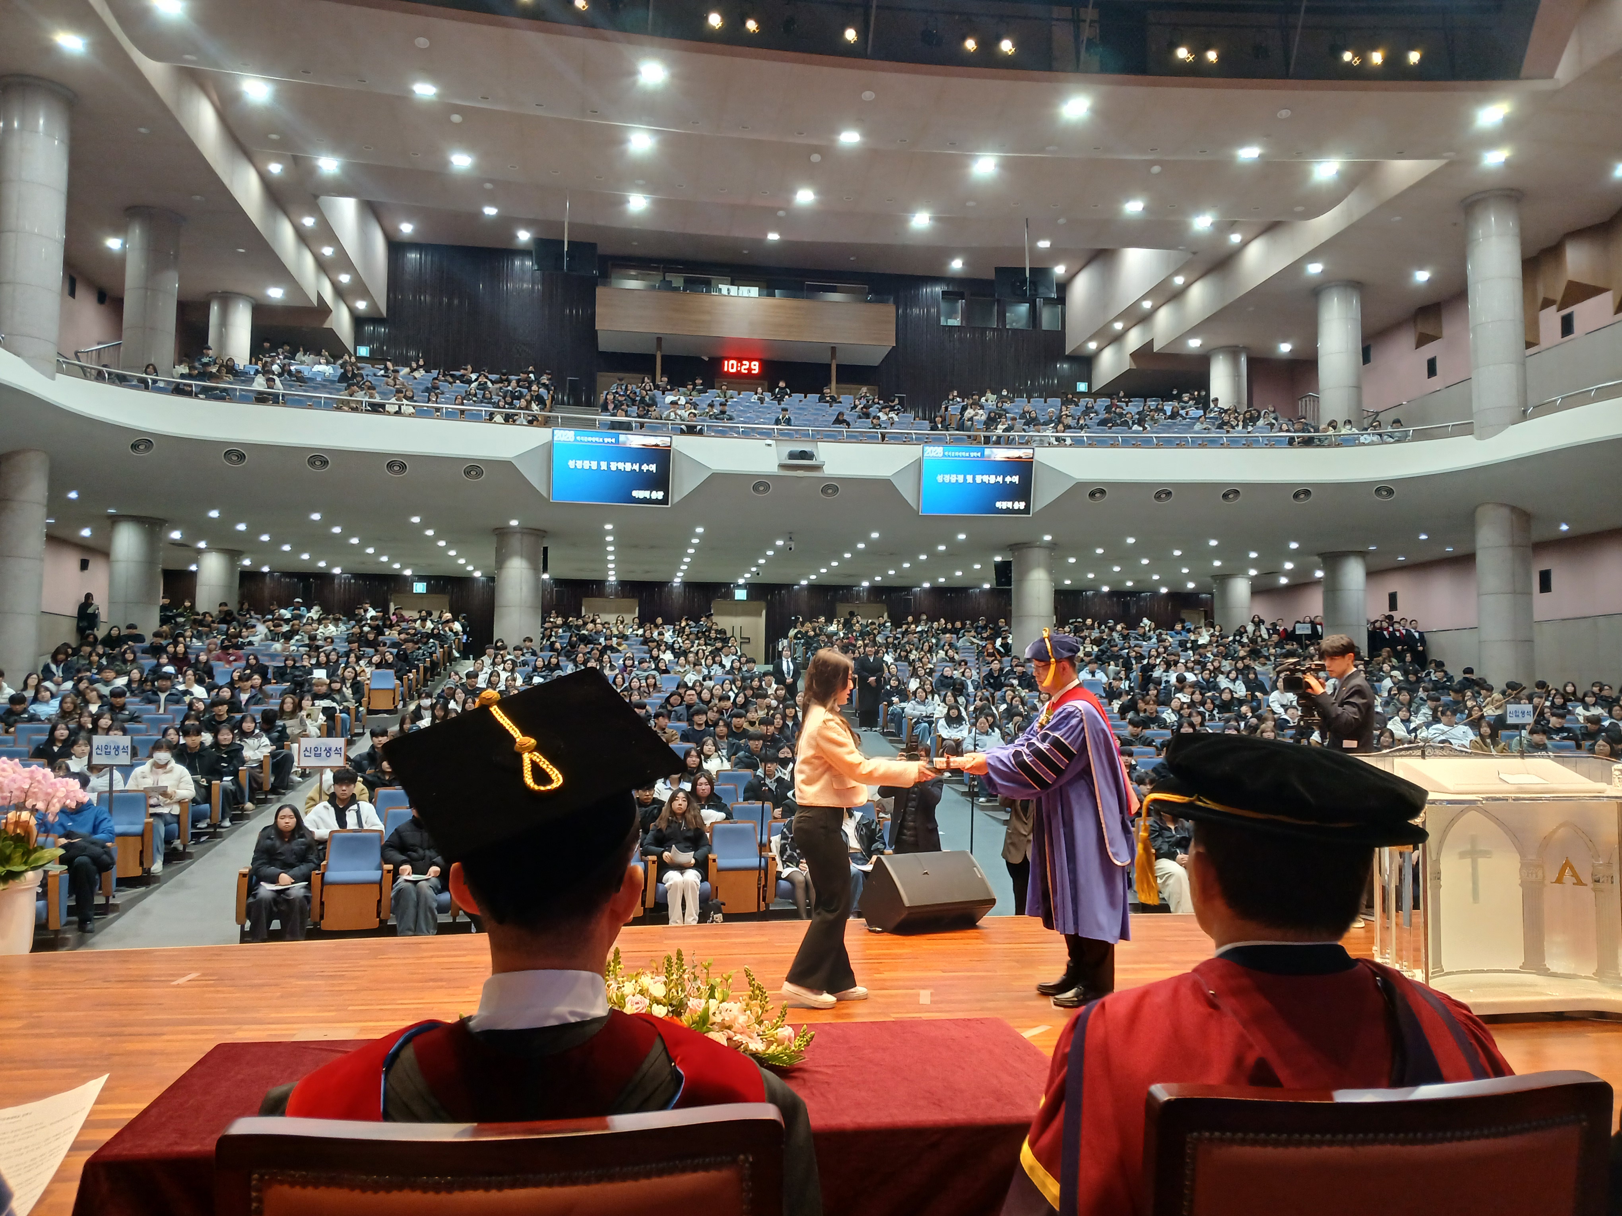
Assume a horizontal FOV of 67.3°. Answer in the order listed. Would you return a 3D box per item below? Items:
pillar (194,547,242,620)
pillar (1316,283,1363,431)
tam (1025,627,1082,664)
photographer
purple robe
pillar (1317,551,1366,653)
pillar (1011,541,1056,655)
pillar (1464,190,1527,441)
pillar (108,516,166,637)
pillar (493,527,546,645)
[{"bbox_3d":[-15.089,-0.161,31.008,1.050,2.600,1.050,1,-4,-9],"label":"pillar"},{"bbox_3d":[13.695,-6.251,31.534,1.100,4.300,1.100,1,-4,-9],"label":"pillar"},{"bbox_3d":[1.178,0.186,5.930,0.265,0.145,0.265,-6,-3,0],"label":"tam"},{"bbox_3d":[3.241,1.087,7.502,0.520,1.800,0.520,3,-5,-34],"label":"photographer"},{"bbox_3d":[1.185,0.965,5.859,0.710,1.180,0.580,1,-4,-10],"label":"purple robe"},{"bbox_3d":[13.068,0.379,29.884,1.050,3.480,1.050,1,-4,-9],"label":"pillar"},{"bbox_3d":[5.248,0.309,28.656,1.050,3.500,1.050,1,-4,-9],"label":"pillar"},{"bbox_3d":[14.498,-6.159,25.746,1.100,5.450,1.100,1,-4,-9],"label":"pillar"},{"bbox_3d":[-14.247,-0.176,25.615,1.050,3.380,1.050,1,-4,-9],"label":"pillar"},{"bbox_3d":[-6.713,-0.052,27.976,1.100,3.500,1.100,1,-4,-9],"label":"pillar"}]

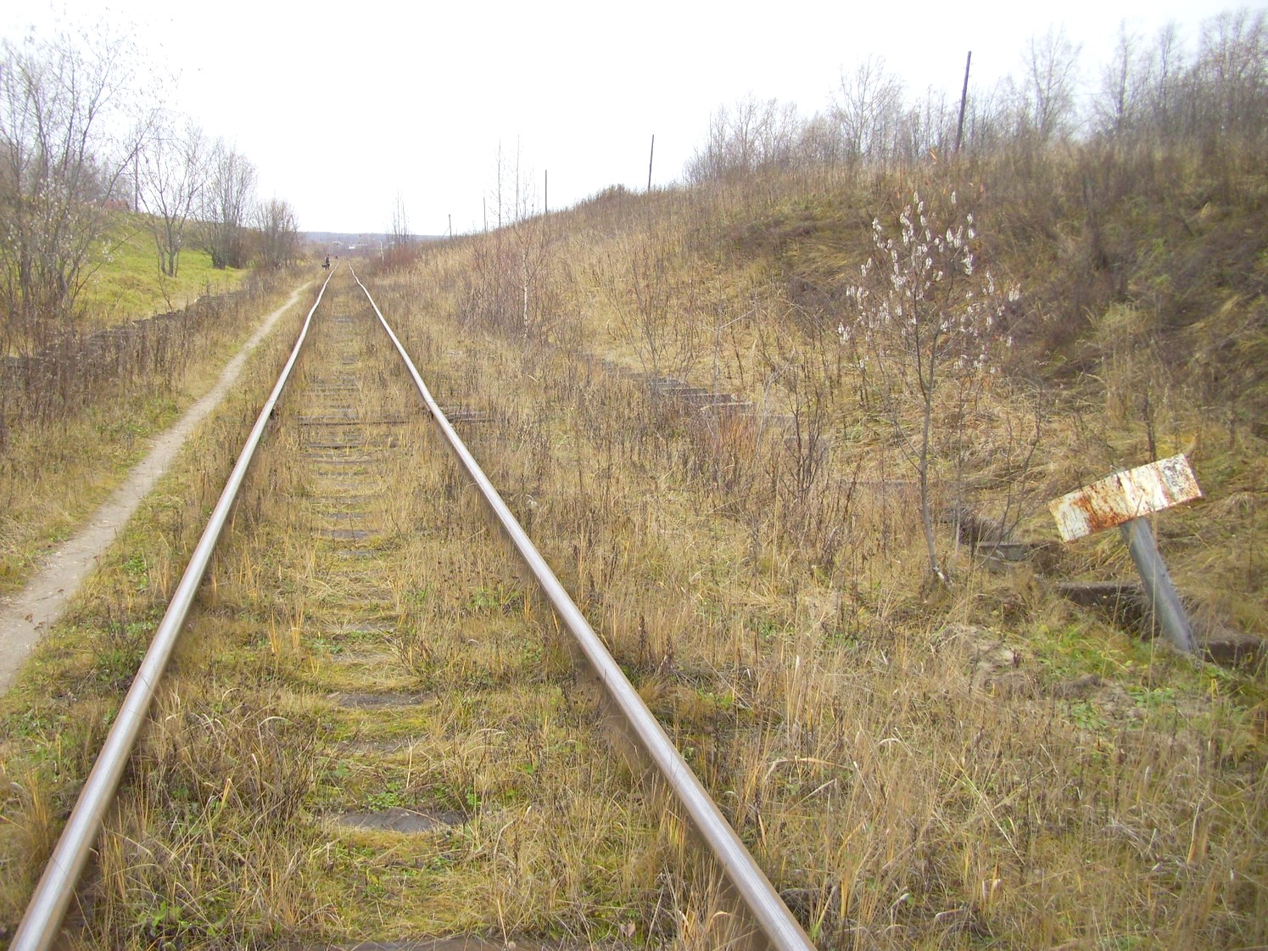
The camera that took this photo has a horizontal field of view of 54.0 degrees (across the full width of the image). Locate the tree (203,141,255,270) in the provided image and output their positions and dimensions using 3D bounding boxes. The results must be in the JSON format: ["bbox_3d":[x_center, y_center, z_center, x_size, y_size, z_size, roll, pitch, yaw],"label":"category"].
[{"bbox_3d":[-32.754,-21.615,100.172,4.200,9.950,4.200,-1,10,-18],"label":"tree"}]

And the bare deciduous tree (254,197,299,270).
[{"bbox_3d":[-31.585,-21.192,109.487,3.800,6.160,3.800,-1,10,-16],"label":"bare deciduous tree"}]

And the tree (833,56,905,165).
[{"bbox_3d":[10.808,-16.285,56.650,3.300,5.200,3.300,3,10,10],"label":"tree"}]

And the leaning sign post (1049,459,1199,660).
[{"bbox_3d":[2.379,0.400,5.717,0.610,0.840,0.140,-24,4,23],"label":"leaning sign post"}]

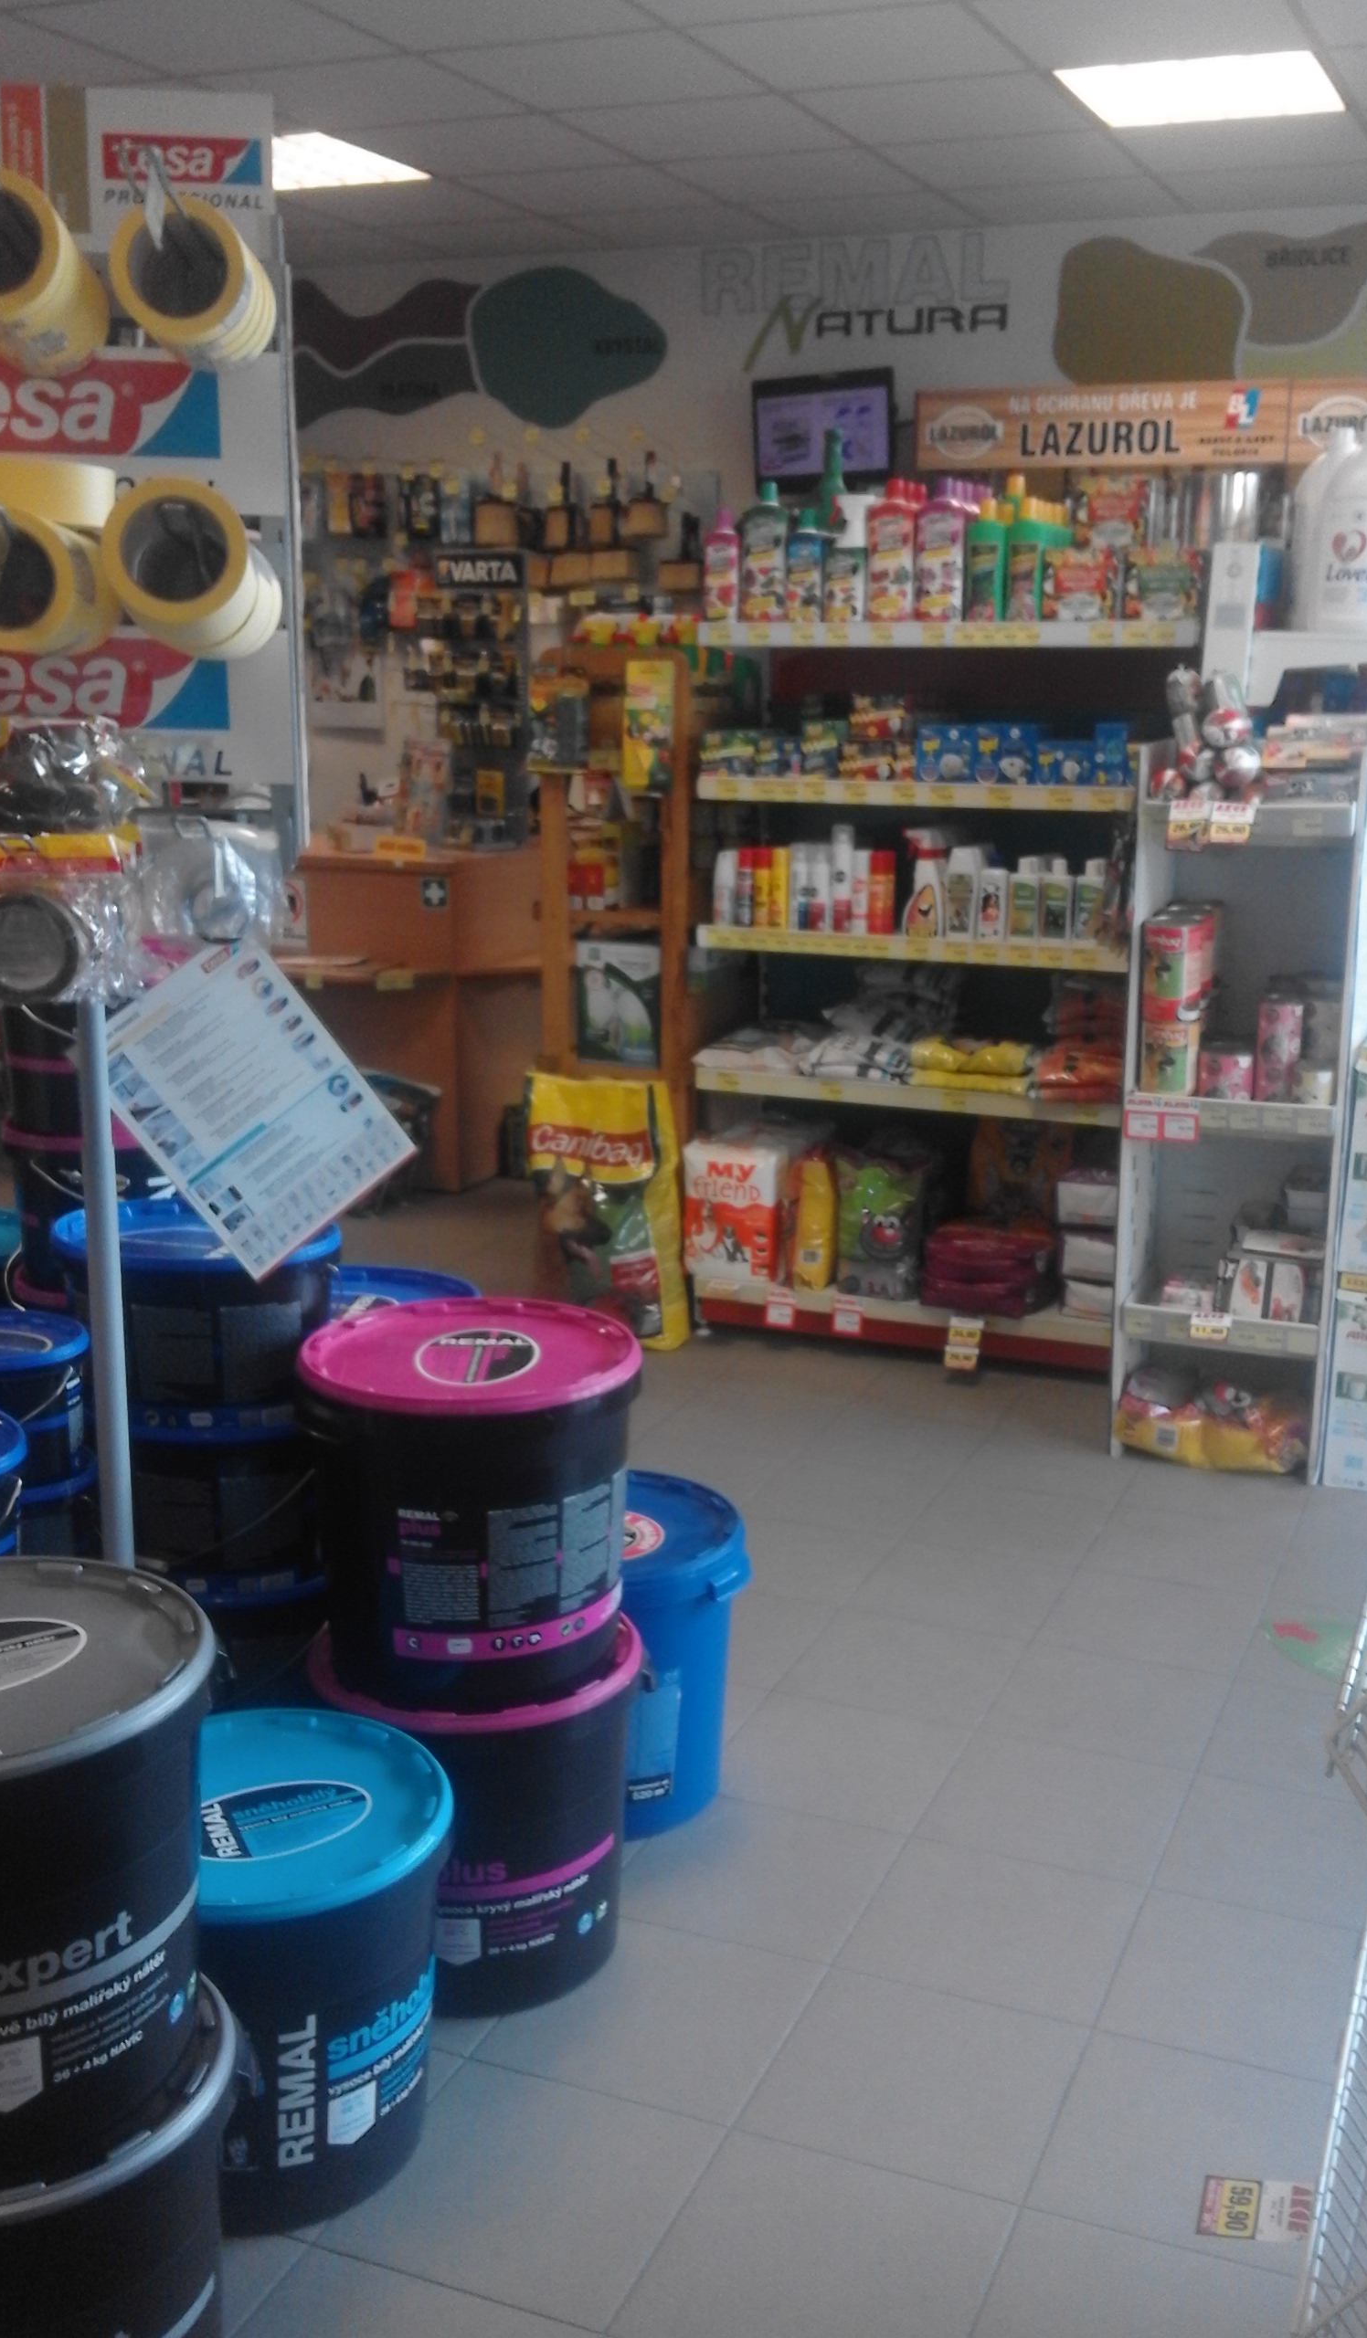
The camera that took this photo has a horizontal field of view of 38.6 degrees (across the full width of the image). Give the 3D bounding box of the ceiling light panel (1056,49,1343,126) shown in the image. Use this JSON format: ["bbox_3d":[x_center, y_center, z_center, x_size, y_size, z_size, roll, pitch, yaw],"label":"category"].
[{"bbox_3d":[1.189,-2.465,4.464,0.563,0.045,0.583,6,15,22],"label":"ceiling light panel"}]

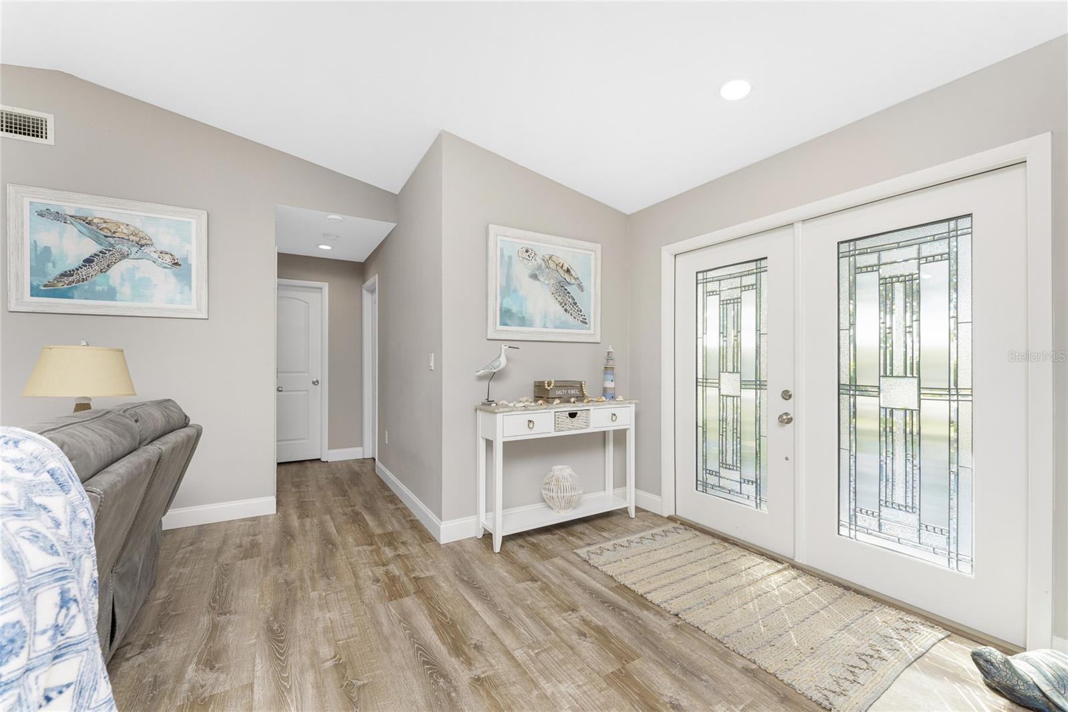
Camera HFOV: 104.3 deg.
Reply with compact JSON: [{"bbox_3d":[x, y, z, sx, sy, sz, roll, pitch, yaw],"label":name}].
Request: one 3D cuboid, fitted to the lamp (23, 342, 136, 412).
[{"bbox_3d":[-2.695,0.255,2.484,0.457,0.690,0.457,0,0,-30],"label":"lamp"}]

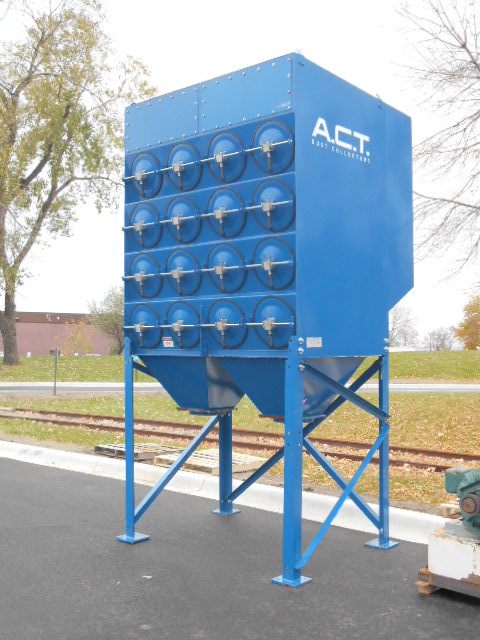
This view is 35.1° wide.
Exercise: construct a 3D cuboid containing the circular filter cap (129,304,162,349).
[{"bbox_3d":[-0.821,0.055,6.478,0.399,0.399,0.090,-2,-2,40],"label":"circular filter cap"}]

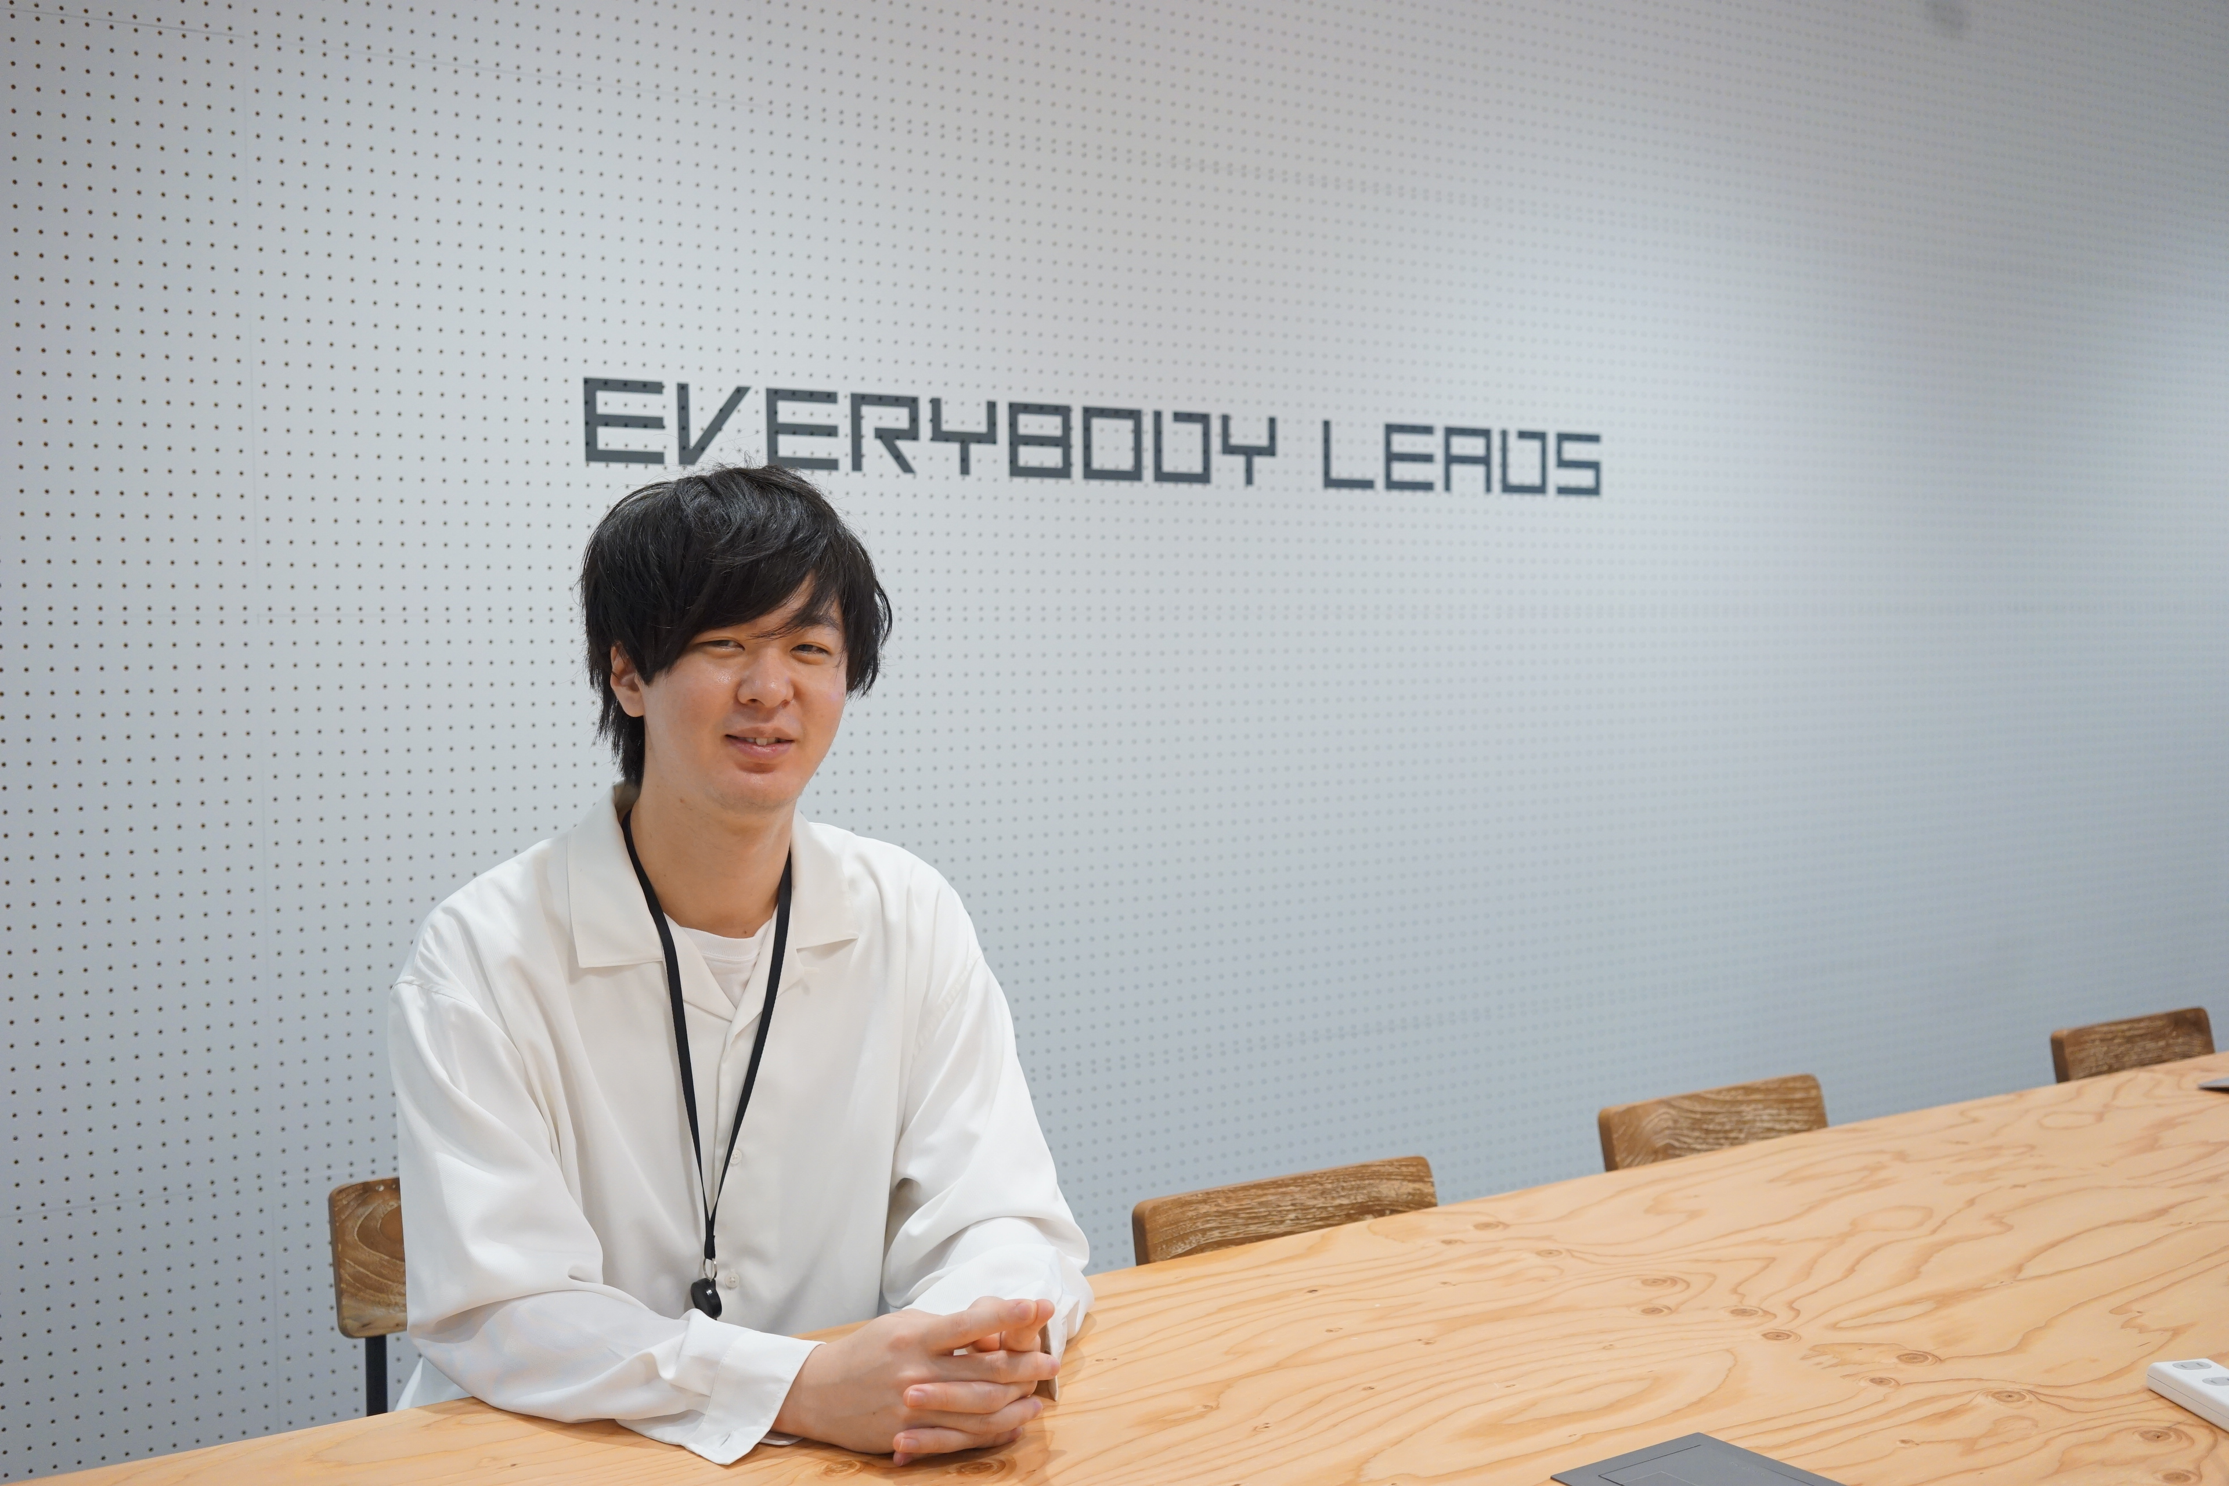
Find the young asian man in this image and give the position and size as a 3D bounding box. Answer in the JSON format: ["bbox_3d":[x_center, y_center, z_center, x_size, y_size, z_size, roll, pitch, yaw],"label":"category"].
[{"bbox_3d":[-0.293,0.484,1.640,0.510,1.391,0.620,-2,3,-29],"label":"young asian man"}]

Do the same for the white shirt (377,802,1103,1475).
[{"bbox_3d":[-0.296,0.364,1.640,0.500,0.670,0.500,-2,3,-29],"label":"white shirt"}]

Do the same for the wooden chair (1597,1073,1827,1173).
[{"bbox_3d":[0.780,0.762,2.192,0.400,0.760,0.470,-3,4,-34],"label":"wooden chair"}]

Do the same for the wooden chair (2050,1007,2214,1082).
[{"bbox_3d":[1.435,0.735,2.614,0.400,0.760,0.470,-3,4,-34],"label":"wooden chair"}]

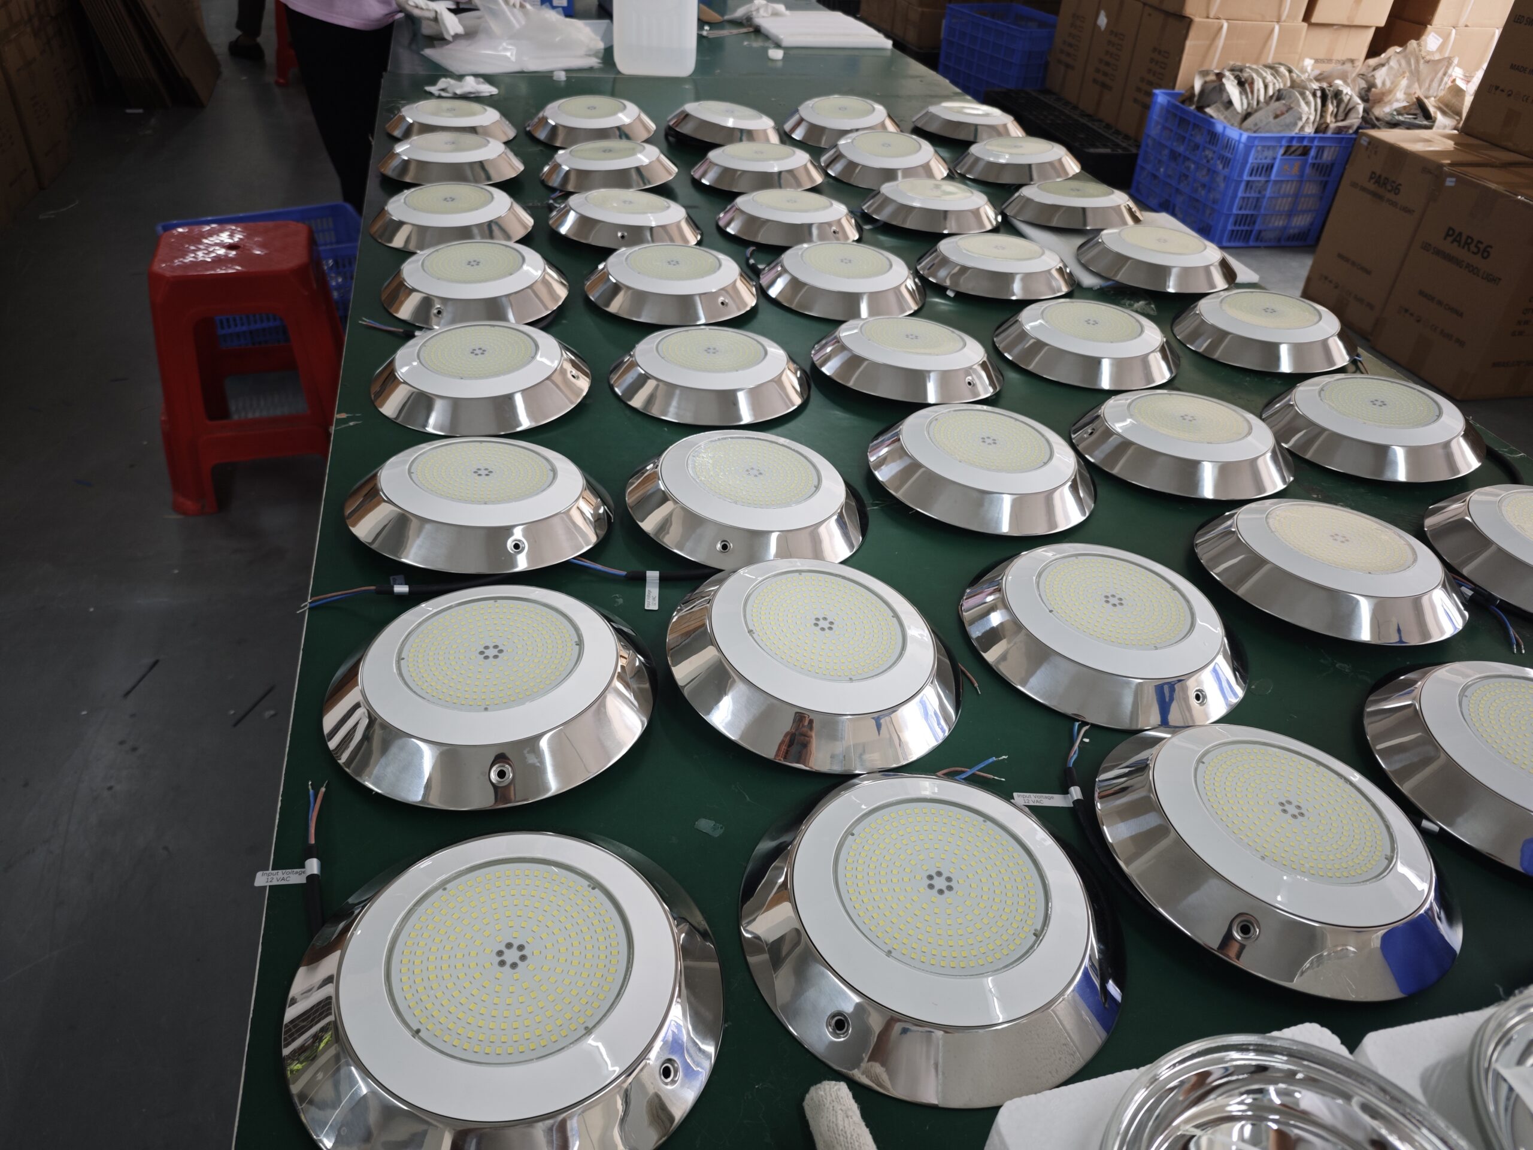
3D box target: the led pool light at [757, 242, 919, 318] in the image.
[{"bbox_3d":[0.109,-0.423,1.427,0.235,0.041,0.235,5,38,0],"label":"led pool light"}]

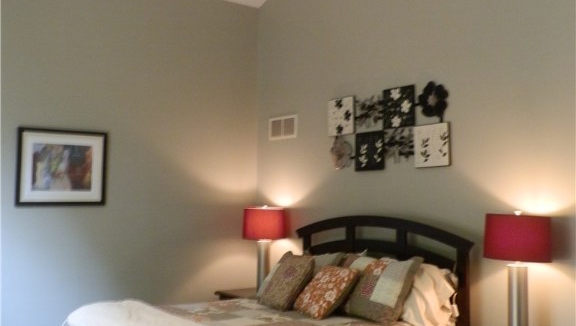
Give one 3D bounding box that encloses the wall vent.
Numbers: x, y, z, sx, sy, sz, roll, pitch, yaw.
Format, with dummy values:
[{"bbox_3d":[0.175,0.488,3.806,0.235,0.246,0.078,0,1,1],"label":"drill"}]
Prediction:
[{"bbox_3d":[-0.046,-0.320,5.746,0.020,0.203,0.439,3,-5,-37],"label":"wall vent"}]

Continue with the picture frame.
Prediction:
[{"bbox_3d":[-1.780,0.041,4.918,0.697,0.601,0.030,3,-5,-37],"label":"picture frame"}]

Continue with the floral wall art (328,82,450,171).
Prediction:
[{"bbox_3d":[0.736,-0.261,4.696,0.040,0.629,1.256,3,-5,-37],"label":"floral wall art"}]

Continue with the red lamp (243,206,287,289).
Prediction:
[{"bbox_3d":[-0.215,0.778,5.570,0.377,0.772,0.377,1,-4,0],"label":"red lamp"}]

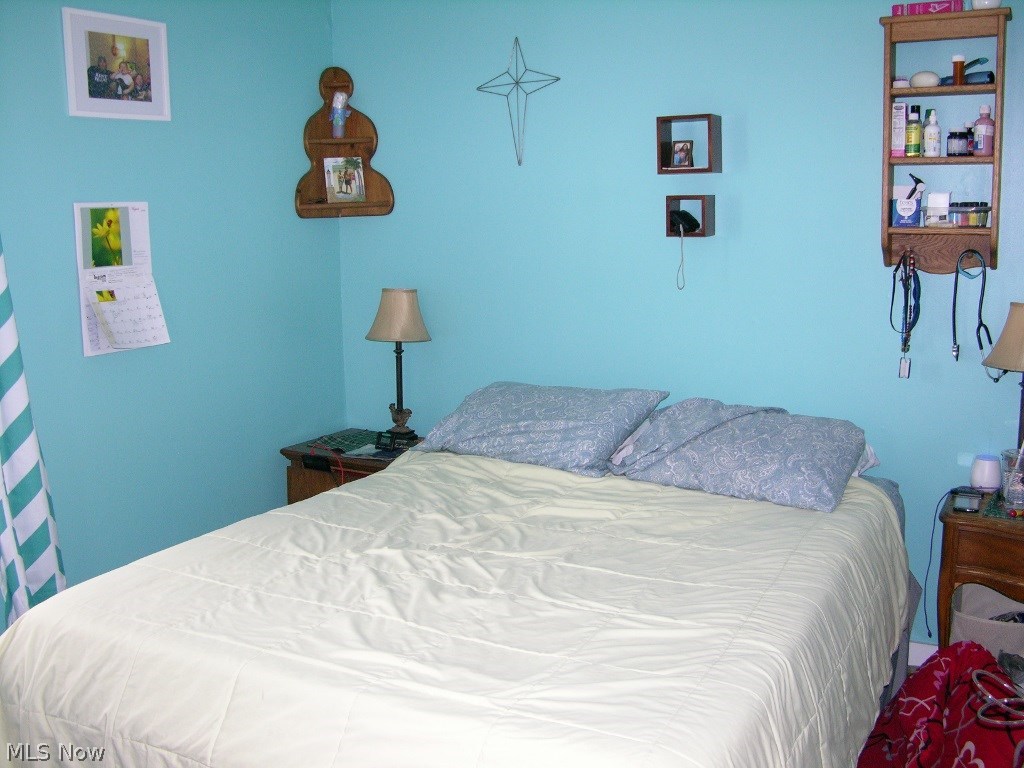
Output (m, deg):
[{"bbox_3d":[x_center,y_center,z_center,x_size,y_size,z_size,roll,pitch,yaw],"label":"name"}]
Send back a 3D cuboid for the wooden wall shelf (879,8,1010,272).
[{"bbox_3d":[1.216,-0.672,2.927,0.340,0.710,0.105,5,11,31],"label":"wooden wall shelf"}]

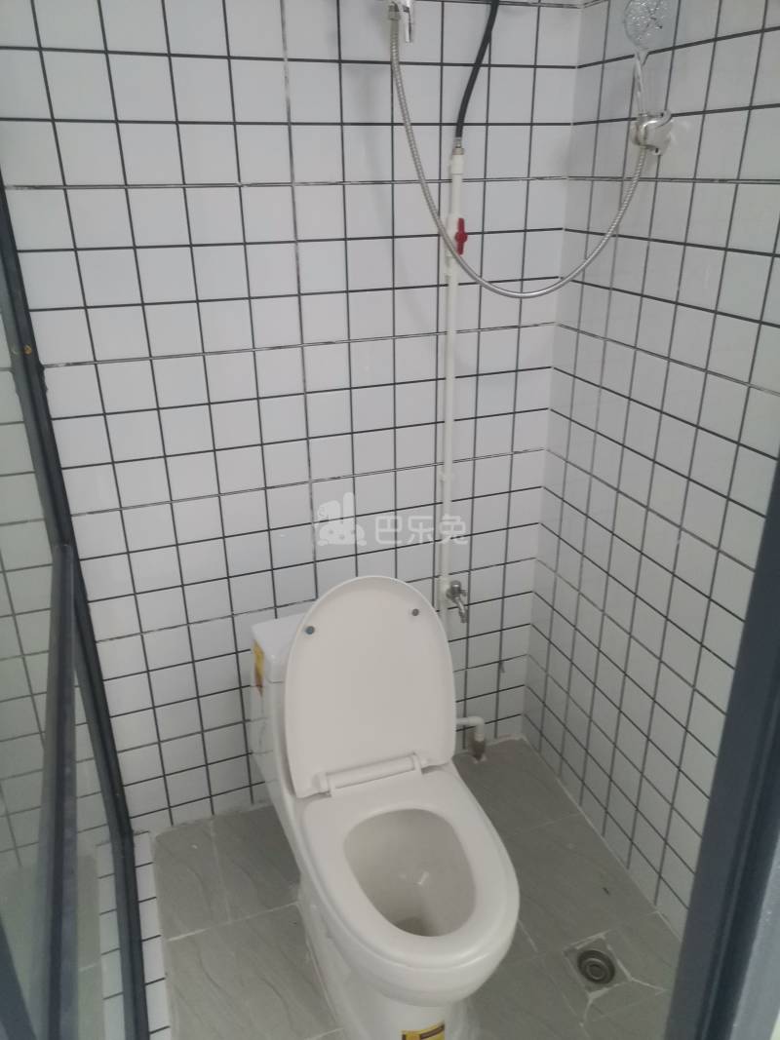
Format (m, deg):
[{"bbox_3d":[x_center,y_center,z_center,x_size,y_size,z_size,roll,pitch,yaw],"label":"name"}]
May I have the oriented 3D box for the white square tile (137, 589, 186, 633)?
[{"bbox_3d":[-0.498,0.195,1.713,0.097,0.097,0.010,-9,26,-18],"label":"white square tile"}]

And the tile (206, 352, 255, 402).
[{"bbox_3d":[-0.320,-0.290,1.568,0.096,0.096,0.010,-9,26,-18],"label":"tile"}]

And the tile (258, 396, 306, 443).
[{"bbox_3d":[-0.224,-0.213,1.639,0.096,0.096,0.010,-9,26,-18],"label":"tile"}]

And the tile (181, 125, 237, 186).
[{"bbox_3d":[-0.326,-0.657,1.406,0.097,0.097,0.010,-9,26,-18],"label":"tile"}]

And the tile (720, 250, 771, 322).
[{"bbox_3d":[0.573,-0.376,1.254,0.010,0.097,0.097,-9,26,-18],"label":"tile"}]

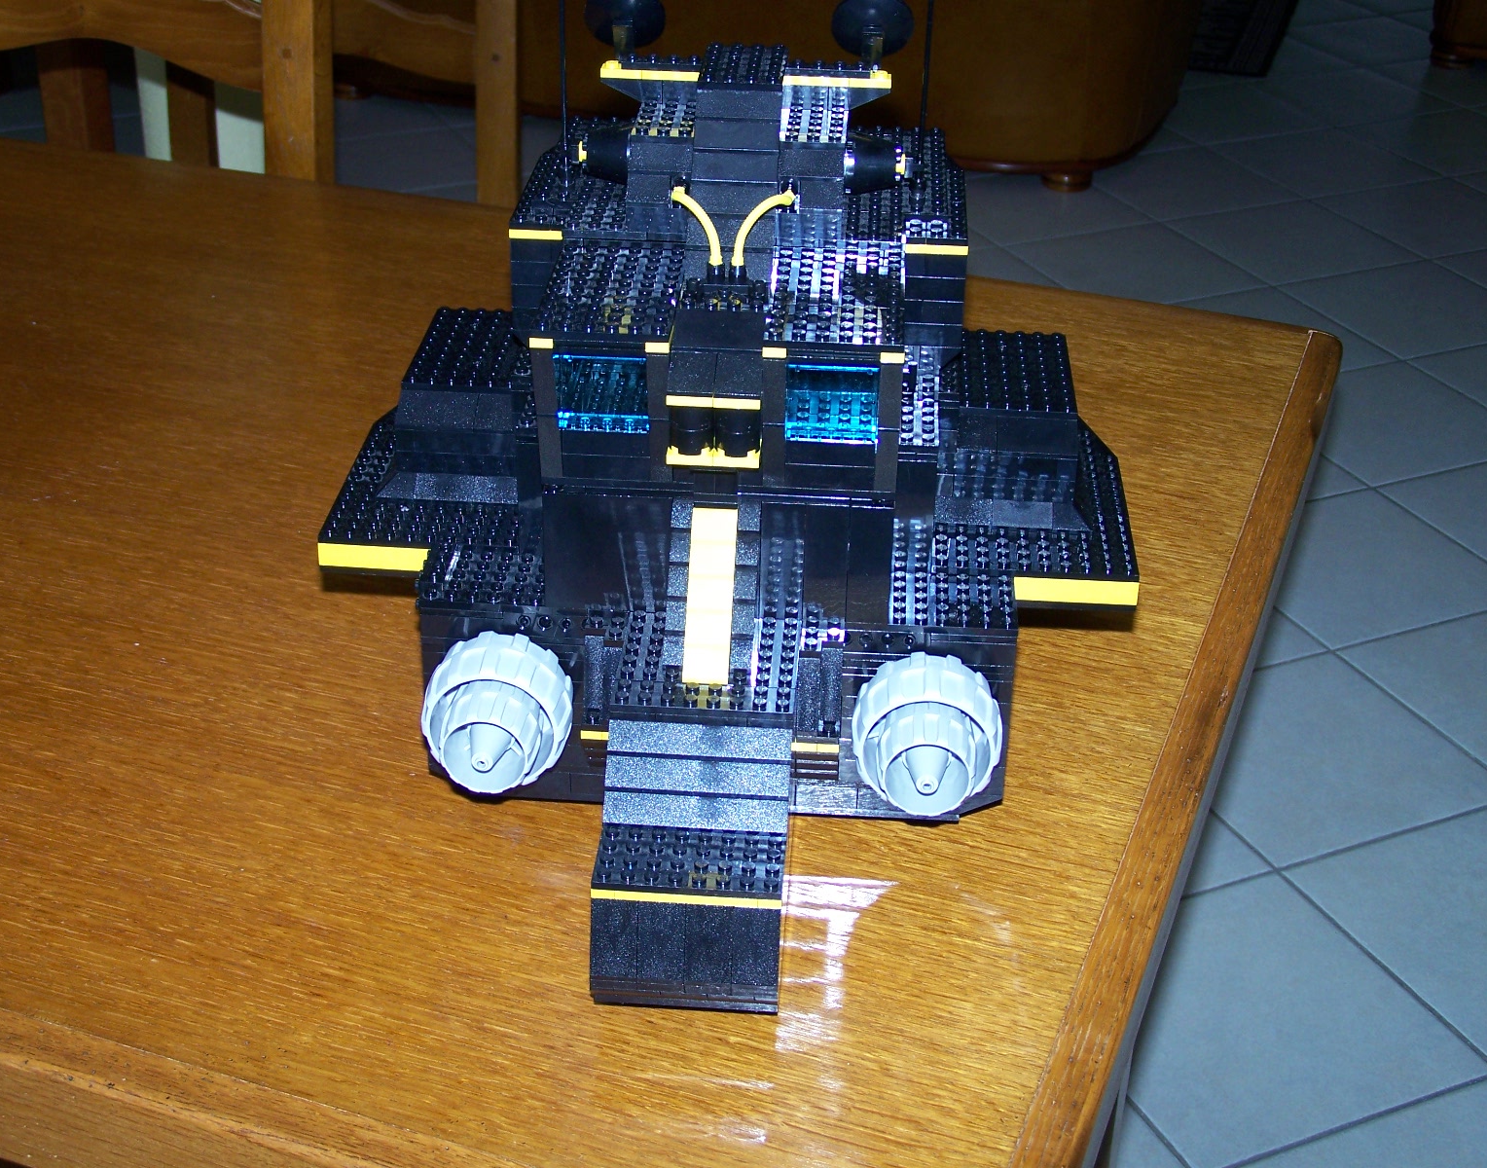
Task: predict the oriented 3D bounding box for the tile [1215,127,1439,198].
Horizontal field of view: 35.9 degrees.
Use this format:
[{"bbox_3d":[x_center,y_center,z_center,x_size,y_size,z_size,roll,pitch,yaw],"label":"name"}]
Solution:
[{"bbox_3d":[1.021,-0.739,4.041,0.307,0.010,0.307,-12,31,-23],"label":"tile"}]

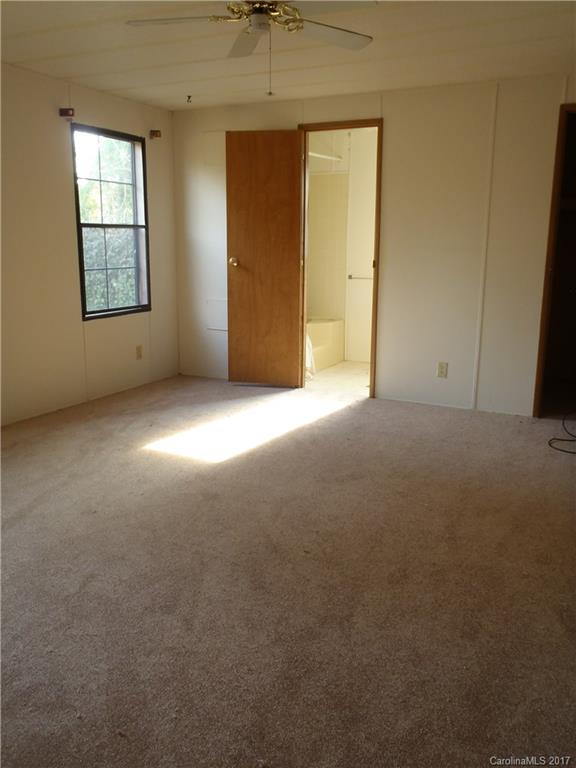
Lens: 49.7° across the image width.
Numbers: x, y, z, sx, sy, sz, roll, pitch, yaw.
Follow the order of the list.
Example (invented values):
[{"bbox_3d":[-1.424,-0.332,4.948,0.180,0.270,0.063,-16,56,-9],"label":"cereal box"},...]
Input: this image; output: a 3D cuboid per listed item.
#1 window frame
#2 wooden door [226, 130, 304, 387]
[{"bbox_3d":[-1.382,-1.242,4.896,0.090,1.400,0.789,7,14,26],"label":"window frame"},{"bbox_3d":[-0.191,-0.977,5.062,0.617,2.017,0.045,3,13,14],"label":"wooden door"}]

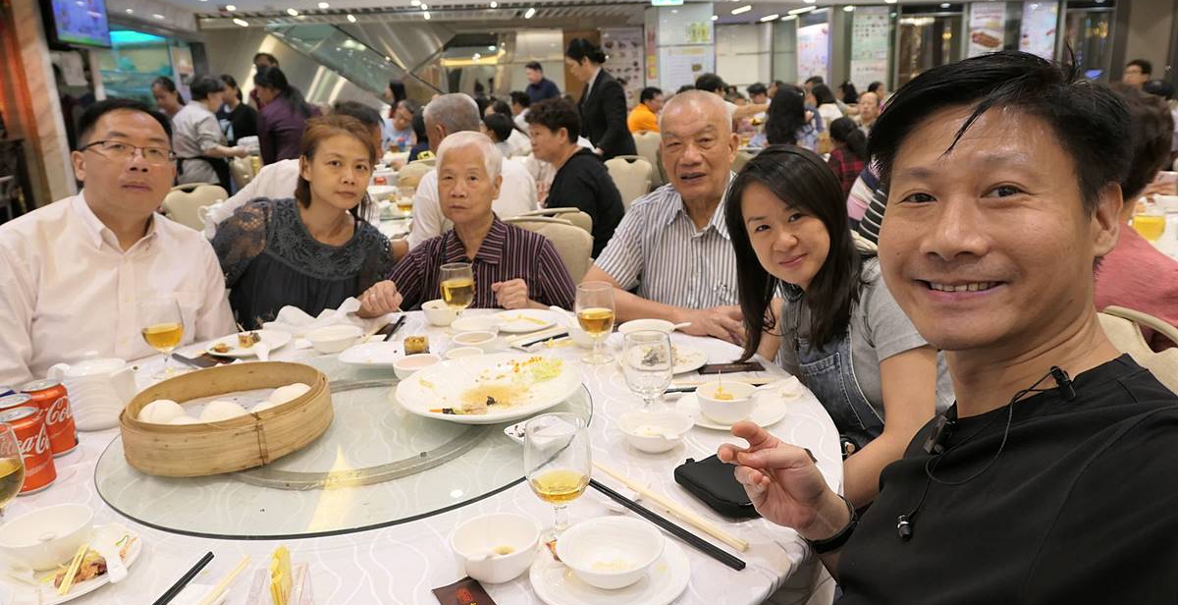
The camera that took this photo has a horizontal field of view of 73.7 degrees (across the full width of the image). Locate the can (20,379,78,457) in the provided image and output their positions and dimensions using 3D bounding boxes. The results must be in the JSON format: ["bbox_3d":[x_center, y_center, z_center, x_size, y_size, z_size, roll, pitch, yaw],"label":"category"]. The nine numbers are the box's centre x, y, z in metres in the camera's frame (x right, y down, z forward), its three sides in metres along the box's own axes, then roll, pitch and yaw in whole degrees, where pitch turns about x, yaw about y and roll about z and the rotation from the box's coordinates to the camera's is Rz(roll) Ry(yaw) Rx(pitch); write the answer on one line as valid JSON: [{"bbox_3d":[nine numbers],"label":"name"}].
[{"bbox_3d":[-0.857,0.186,1.245,0.066,0.115,0.066,-10,15,-29],"label":"can"}]

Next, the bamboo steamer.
[{"bbox_3d":[-0.566,0.174,1.242,0.300,0.073,0.300,-2,13,0],"label":"bamboo steamer"}]

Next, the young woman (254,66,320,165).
[{"bbox_3d":[-1.889,-0.695,4.974,0.500,1.551,0.460,3,15,21],"label":"young woman"}]

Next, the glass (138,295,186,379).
[{"bbox_3d":[-0.882,0.074,1.622,0.081,0.151,0.081,-2,14,0],"label":"glass"}]

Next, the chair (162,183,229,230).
[{"bbox_3d":[-1.952,-0.185,4.270,0.570,0.910,0.440,12,20,44],"label":"chair"}]

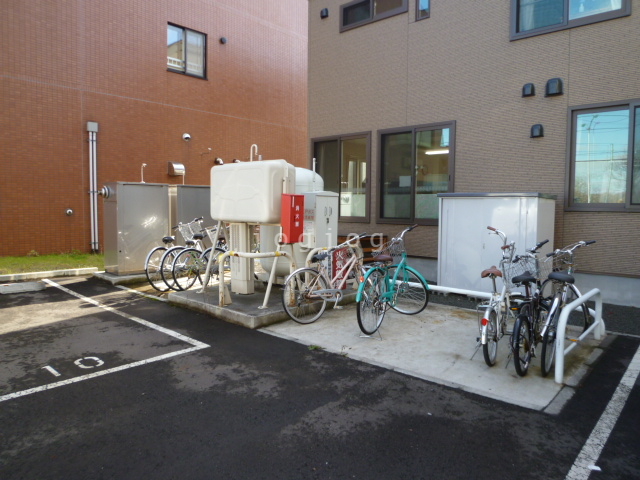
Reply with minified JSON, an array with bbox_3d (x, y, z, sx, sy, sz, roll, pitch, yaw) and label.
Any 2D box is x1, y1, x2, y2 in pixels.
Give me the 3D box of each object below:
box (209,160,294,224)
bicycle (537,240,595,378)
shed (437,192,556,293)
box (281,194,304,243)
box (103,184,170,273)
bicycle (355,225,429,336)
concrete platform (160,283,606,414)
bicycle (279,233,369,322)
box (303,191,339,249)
[{"bbox_3d":[-0.985,-0.658,6.371,1.360,0.816,0.507,5,6,42],"label":"box"},{"bbox_3d":[2.260,0.587,4.215,0.551,1.103,1.720,4,6,36],"label":"bicycle"},{"bbox_3d":[2.894,0.036,7.375,1.558,1.617,0.956,5,6,42],"label":"shed"},{"bbox_3d":[-0.337,-0.265,5.611,0.160,0.594,0.237,5,6,41],"label":"box"},{"bbox_3d":[-3.464,-0.244,8.422,0.514,1.624,1.014,5,6,42],"label":"box"},{"bbox_3d":[0.790,0.447,5.125,0.620,1.120,1.520,4,6,33],"label":"bicycle"},{"bbox_3d":[0.490,0.913,5.845,5.321,0.191,2.528,5,6,42],"label":"concrete platform"},{"bbox_3d":[0.164,0.456,5.431,1.480,1.040,0.570,-3,6,-40],"label":"bicycle"},{"bbox_3d":[0.003,-0.300,6.612,0.280,0.815,0.484,5,6,41],"label":"box"}]

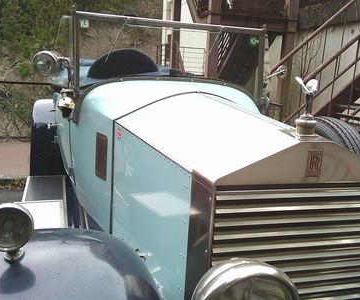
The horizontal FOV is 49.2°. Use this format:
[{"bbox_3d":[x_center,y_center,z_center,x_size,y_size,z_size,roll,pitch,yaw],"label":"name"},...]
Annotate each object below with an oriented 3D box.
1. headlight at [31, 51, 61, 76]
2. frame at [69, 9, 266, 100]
[{"bbox_3d":[-0.683,-0.442,2.004,0.130,0.132,0.120,3,13,0],"label":"headlight"},{"bbox_3d":[-0.026,-0.494,2.203,1.115,0.453,0.060,0,7,-16],"label":"frame"}]

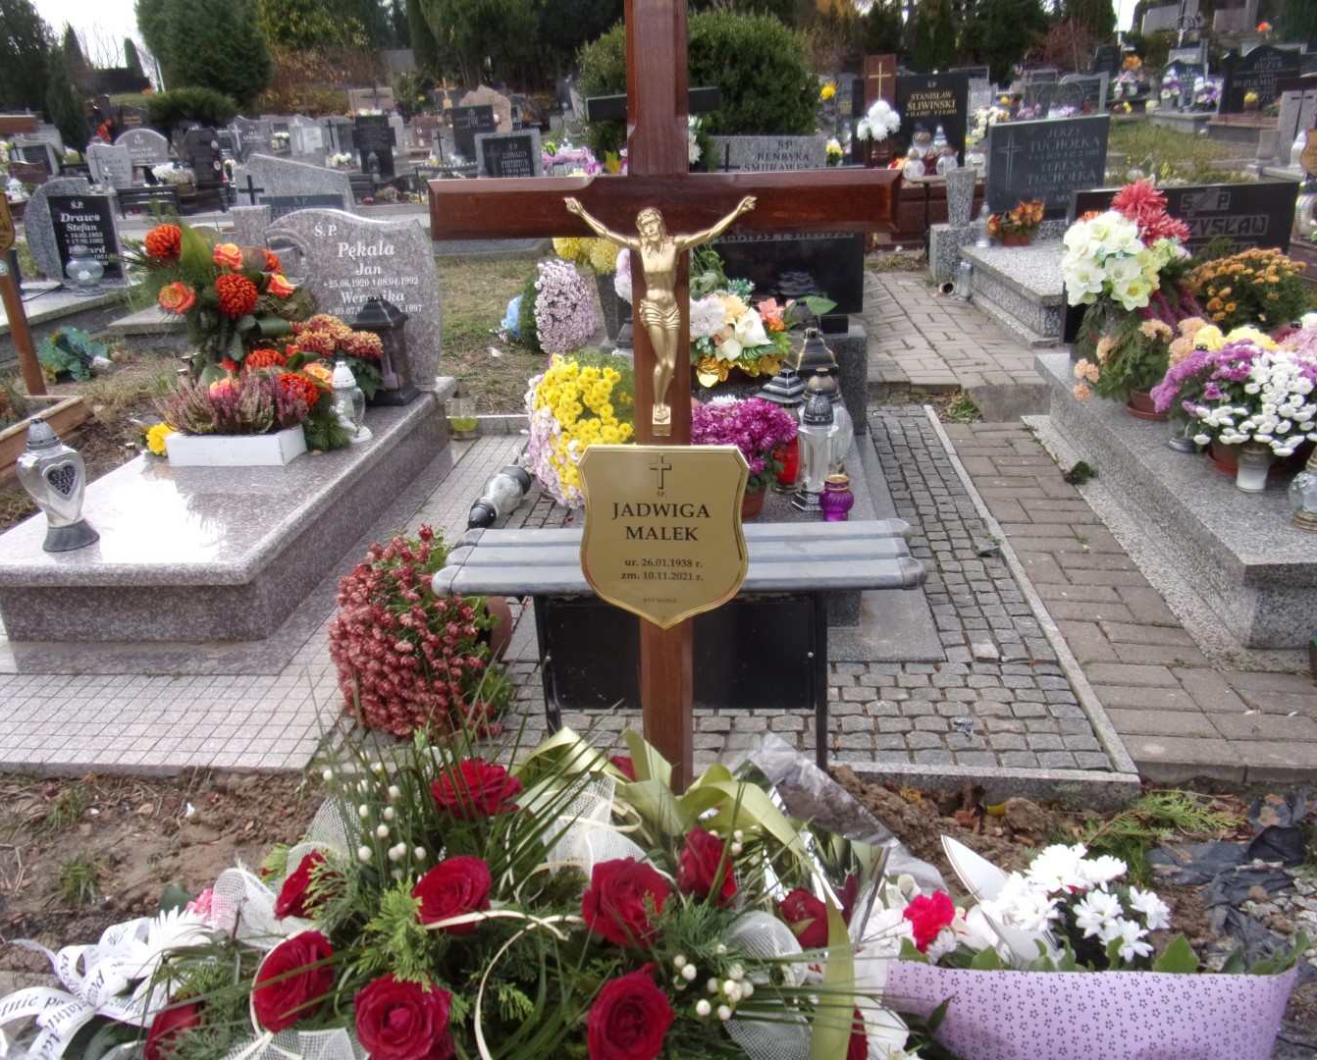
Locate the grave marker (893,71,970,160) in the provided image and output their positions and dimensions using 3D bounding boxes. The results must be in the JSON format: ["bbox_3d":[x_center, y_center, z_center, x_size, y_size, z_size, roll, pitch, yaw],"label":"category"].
[{"bbox_3d":[2.333,-3.530,8.400,0.620,0.740,0.090,-1,21,6],"label":"grave marker"}]

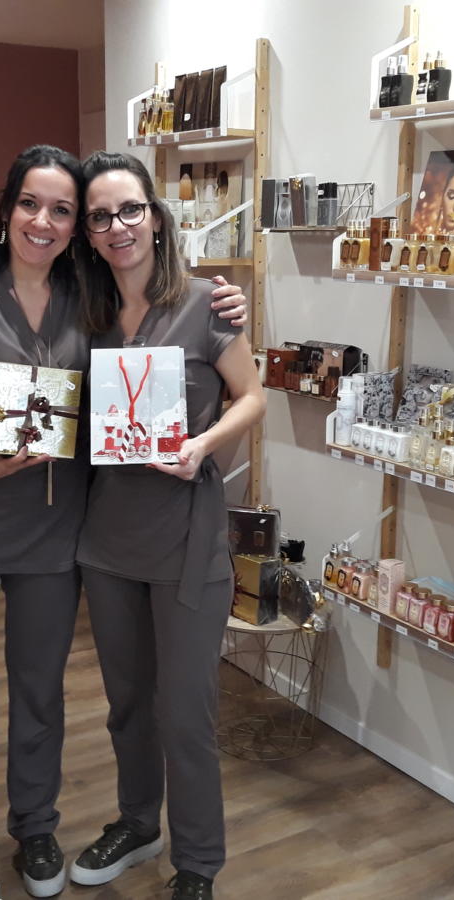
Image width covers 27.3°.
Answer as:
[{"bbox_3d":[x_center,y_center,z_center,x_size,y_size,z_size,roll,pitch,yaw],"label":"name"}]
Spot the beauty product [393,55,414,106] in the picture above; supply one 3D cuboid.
[{"bbox_3d":[0.416,-0.873,2.217,0.039,0.115,0.036,-8,15,-31],"label":"beauty product"}]

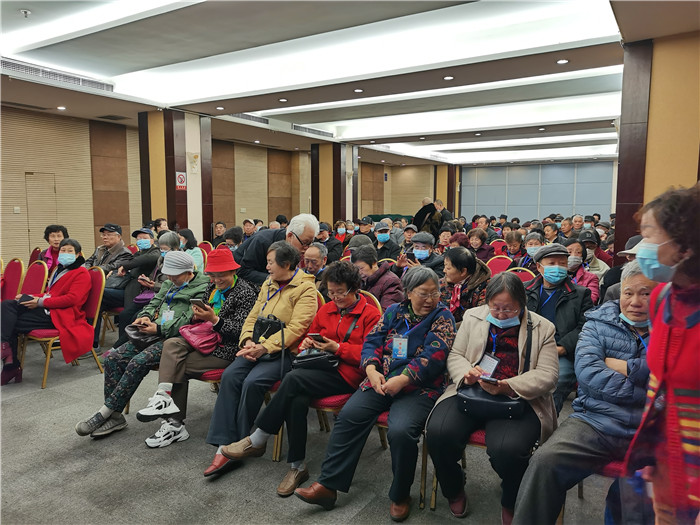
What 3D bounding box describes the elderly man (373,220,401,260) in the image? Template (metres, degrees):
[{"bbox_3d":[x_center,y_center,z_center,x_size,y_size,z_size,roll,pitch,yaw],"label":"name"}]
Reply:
[{"bbox_3d":[0.370,0.188,6.360,0.550,1.290,0.770,3,7,31],"label":"elderly man"}]

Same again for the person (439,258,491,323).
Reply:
[{"bbox_3d":[0.600,0.497,3.280,0.530,1.210,0.770,4,7,38],"label":"person"}]

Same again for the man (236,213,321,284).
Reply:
[{"bbox_3d":[-0.556,0.332,4.194,0.820,1.430,0.520,4,6,33],"label":"man"}]

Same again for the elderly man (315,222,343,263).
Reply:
[{"bbox_3d":[-0.273,0.150,6.862,0.540,1.290,0.800,4,6,33],"label":"elderly man"}]

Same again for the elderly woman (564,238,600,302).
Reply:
[{"bbox_3d":[1.719,0.438,4.134,0.520,1.230,0.780,4,6,33],"label":"elderly woman"}]

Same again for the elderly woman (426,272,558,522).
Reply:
[{"bbox_3d":[0.665,0.624,2.540,0.600,1.160,0.720,3,6,27],"label":"elderly woman"}]

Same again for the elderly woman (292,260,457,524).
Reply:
[{"bbox_3d":[0.201,0.601,2.724,0.600,1.170,0.840,3,6,30],"label":"elderly woman"}]

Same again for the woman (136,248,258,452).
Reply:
[{"bbox_3d":[-0.990,0.521,3.720,0.500,1.160,0.800,3,7,31],"label":"woman"}]

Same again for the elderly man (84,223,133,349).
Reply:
[{"bbox_3d":[-2.740,0.223,6.050,0.560,1.300,0.750,3,7,31],"label":"elderly man"}]

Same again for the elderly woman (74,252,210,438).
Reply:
[{"bbox_3d":[-1.418,0.516,3.735,0.550,1.150,0.900,4,6,33],"label":"elderly woman"}]

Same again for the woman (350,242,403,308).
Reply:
[{"bbox_3d":[0.272,0.473,3.974,0.800,1.190,0.540,-5,7,-41],"label":"woman"}]

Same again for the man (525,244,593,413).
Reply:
[{"bbox_3d":[1.230,0.509,3.470,0.550,1.220,0.800,3,7,31],"label":"man"}]

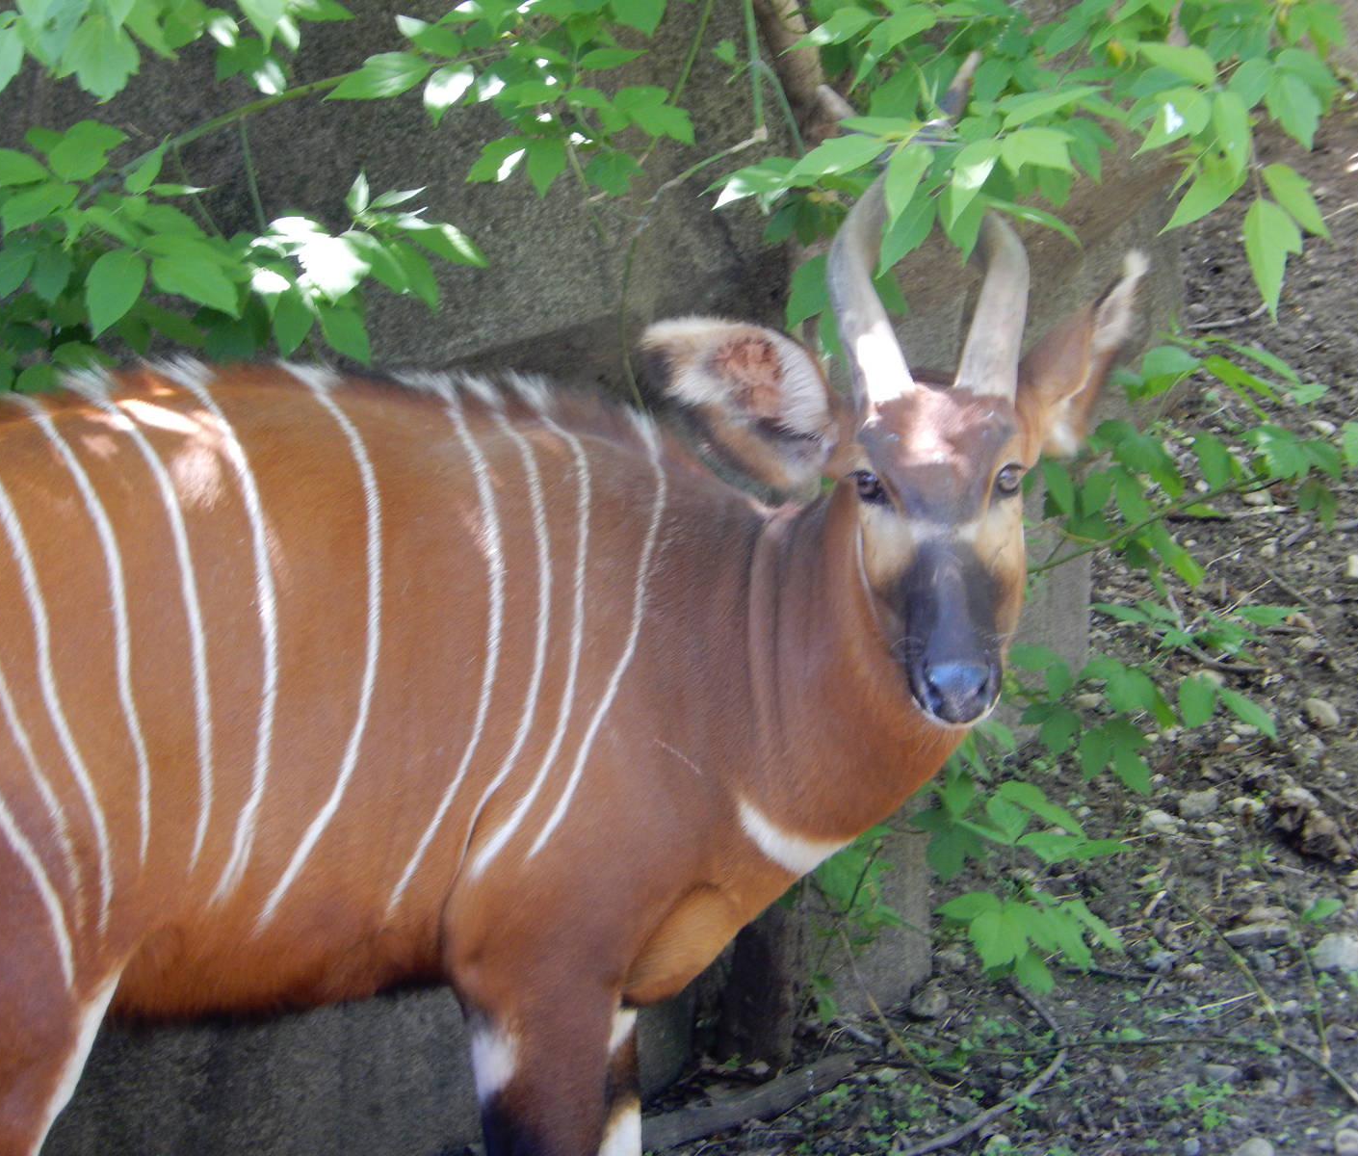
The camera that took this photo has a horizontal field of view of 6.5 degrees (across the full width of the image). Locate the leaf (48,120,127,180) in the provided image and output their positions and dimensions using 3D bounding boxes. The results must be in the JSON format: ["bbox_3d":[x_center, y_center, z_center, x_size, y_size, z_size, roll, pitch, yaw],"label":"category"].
[{"bbox_3d":[-0.626,-0.453,12.600,0.080,0.014,0.057,-35,66,-18],"label":"leaf"}]

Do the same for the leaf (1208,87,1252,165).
[{"bbox_3d":[0.543,-0.443,11.700,0.038,0.088,0.016,0,-32,-20],"label":"leaf"}]

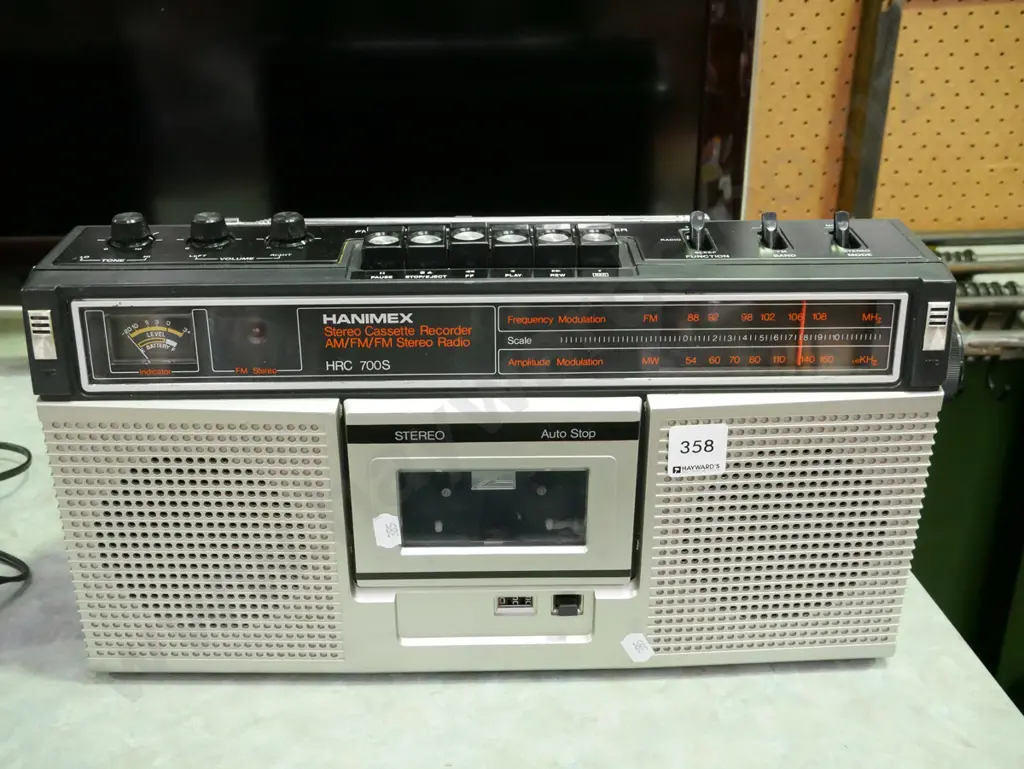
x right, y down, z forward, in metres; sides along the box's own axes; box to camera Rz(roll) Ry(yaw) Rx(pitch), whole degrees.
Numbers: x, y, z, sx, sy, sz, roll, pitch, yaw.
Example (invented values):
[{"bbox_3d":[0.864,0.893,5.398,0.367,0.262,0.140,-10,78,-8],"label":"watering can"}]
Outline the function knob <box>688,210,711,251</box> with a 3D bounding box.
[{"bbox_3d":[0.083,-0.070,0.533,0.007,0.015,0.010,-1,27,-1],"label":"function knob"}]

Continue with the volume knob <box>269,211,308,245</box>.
[{"bbox_3d":[-0.100,-0.070,0.531,0.021,0.012,0.021,-1,27,-1],"label":"volume knob"}]

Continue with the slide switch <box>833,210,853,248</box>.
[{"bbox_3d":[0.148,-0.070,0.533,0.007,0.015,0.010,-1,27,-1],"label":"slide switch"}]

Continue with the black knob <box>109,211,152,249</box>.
[{"bbox_3d":[-0.171,-0.070,0.530,0.021,0.012,0.021,-1,27,-1],"label":"black knob"}]

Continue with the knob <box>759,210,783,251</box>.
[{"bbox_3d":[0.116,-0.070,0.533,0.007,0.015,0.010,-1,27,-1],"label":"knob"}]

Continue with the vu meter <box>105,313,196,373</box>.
[{"bbox_3d":[-0.152,-0.019,0.502,0.037,0.025,0.010,-1,20,-1],"label":"vu meter"}]

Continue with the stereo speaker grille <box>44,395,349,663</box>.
[{"bbox_3d":[-0.138,0.068,0.537,0.126,0.135,0.013,1,27,2],"label":"stereo speaker grille"}]

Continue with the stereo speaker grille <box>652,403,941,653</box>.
[{"bbox_3d":[0.123,0.065,0.541,0.126,0.135,0.013,-2,27,-4],"label":"stereo speaker grille"}]

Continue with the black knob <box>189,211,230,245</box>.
[{"bbox_3d":[-0.136,-0.070,0.530,0.021,0.012,0.021,-1,27,-1],"label":"black knob"}]

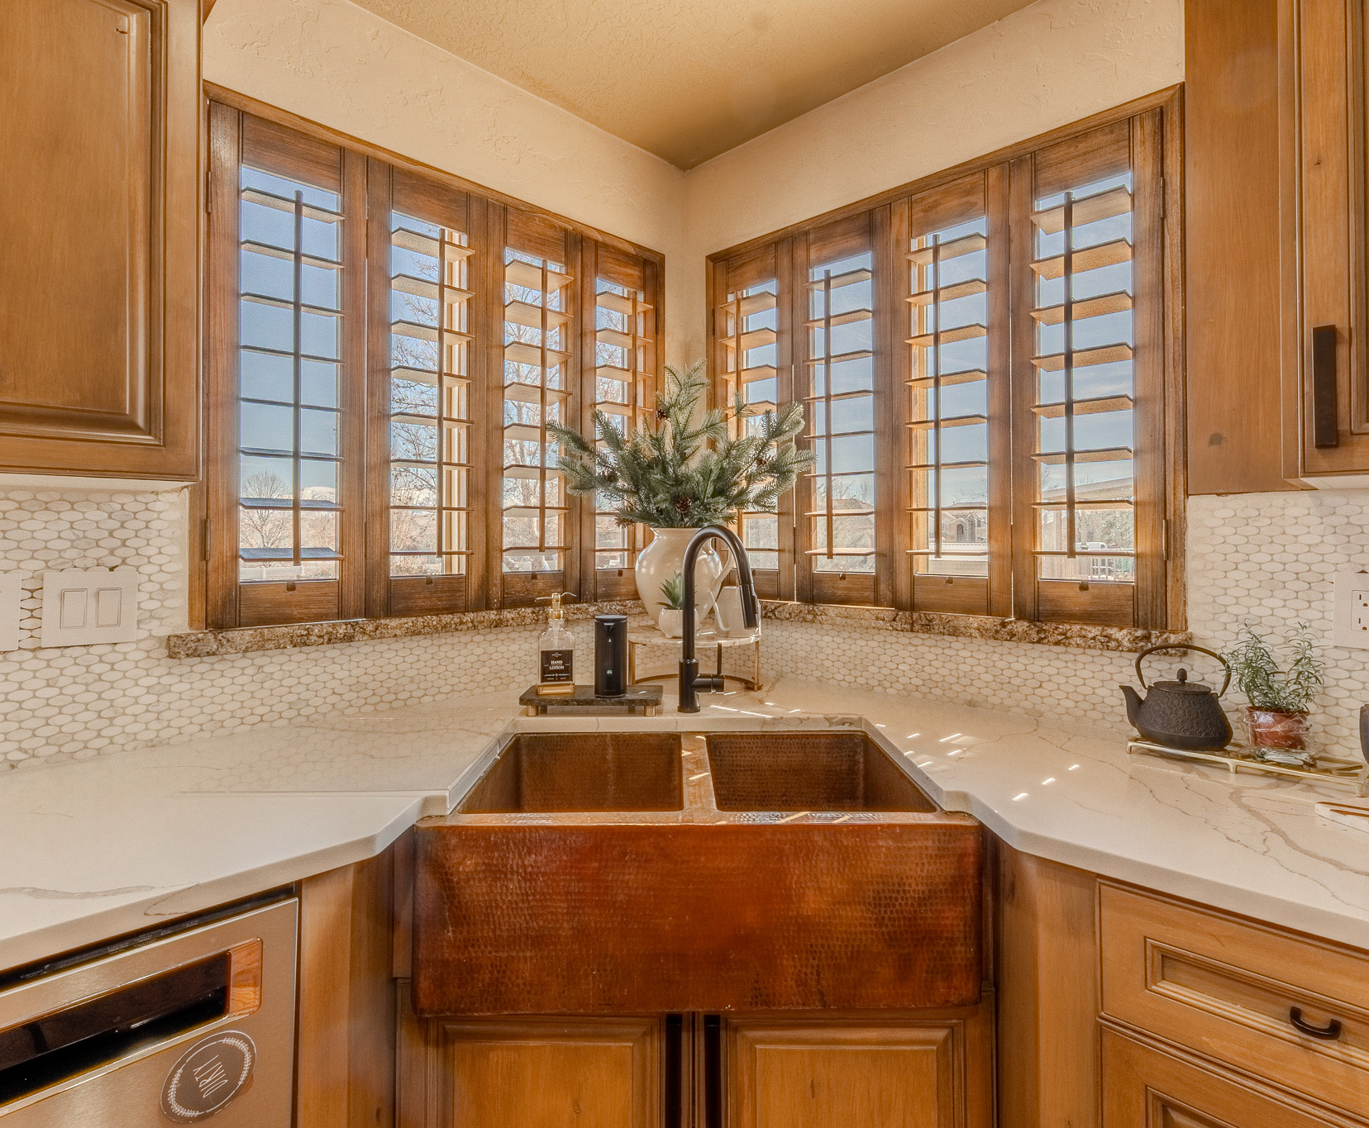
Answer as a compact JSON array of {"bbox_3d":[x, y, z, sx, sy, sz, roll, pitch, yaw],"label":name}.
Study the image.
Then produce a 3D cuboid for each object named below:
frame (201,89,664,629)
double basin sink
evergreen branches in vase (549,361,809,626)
[{"bbox_3d":[-0.476,-0.396,1.708,0.075,1.010,1.191,2,3,44],"label":"frame"},{"bbox_3d":[0.015,0.503,1.292,0.828,0.276,0.536,0,2,-1],"label":"double basin sink"},{"bbox_3d":[-0.012,-0.172,1.730,0.620,0.640,0.460,0,1,0],"label":"evergreen branches in vase"}]

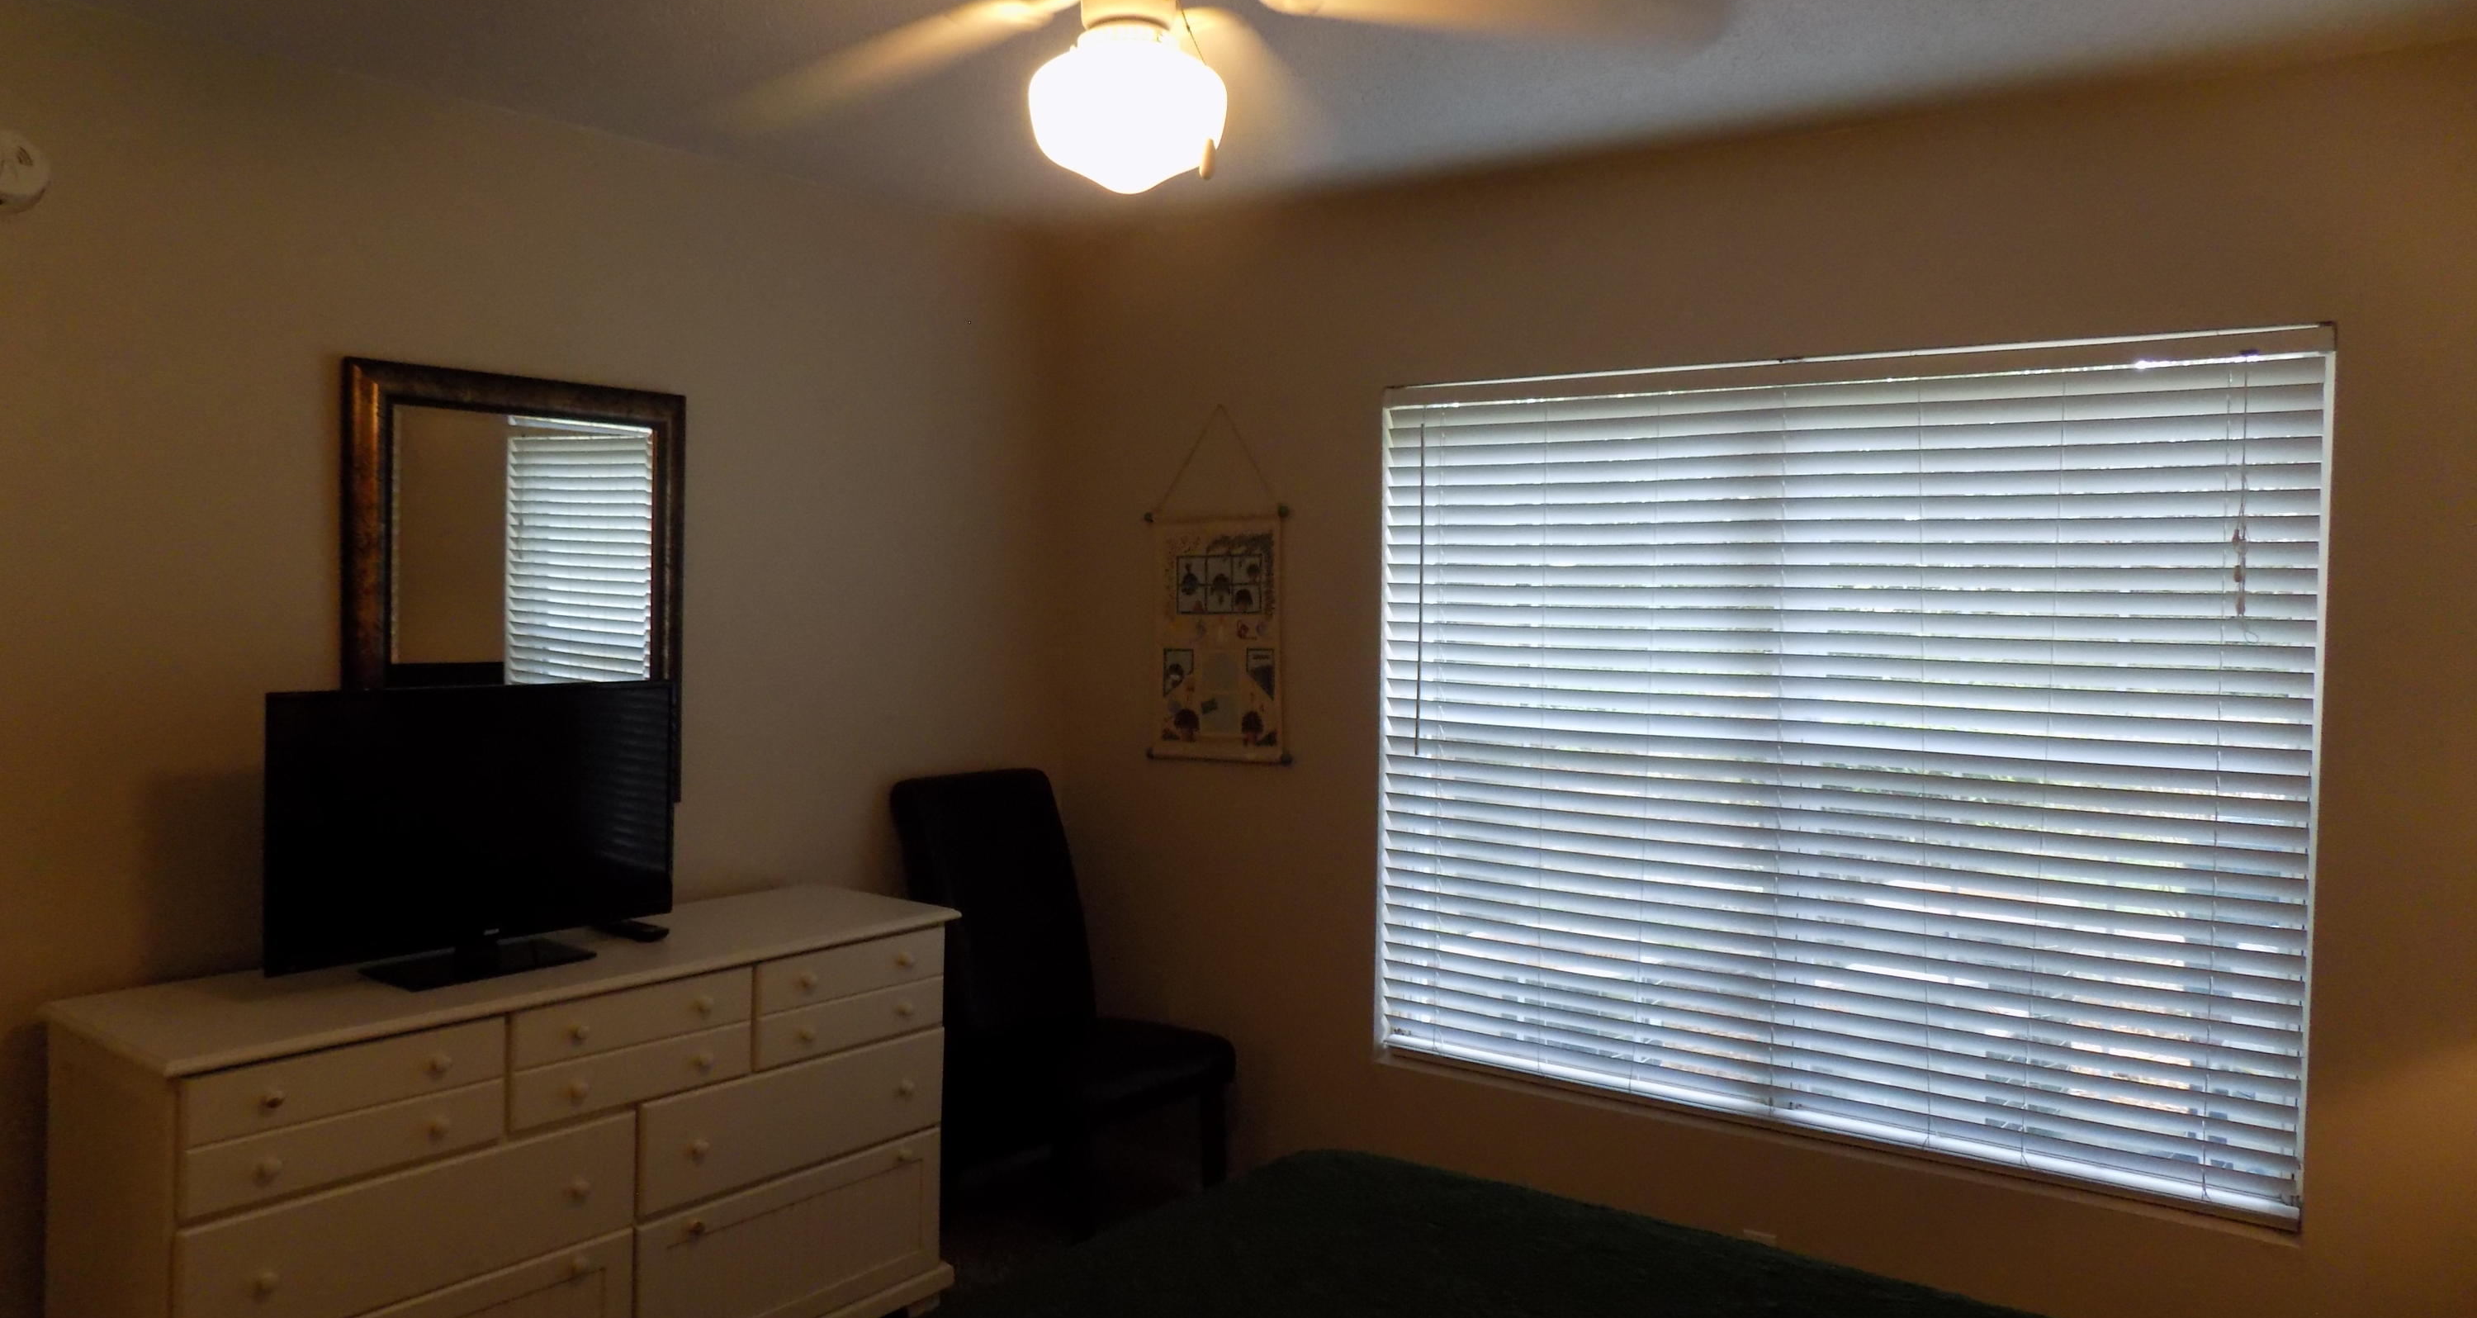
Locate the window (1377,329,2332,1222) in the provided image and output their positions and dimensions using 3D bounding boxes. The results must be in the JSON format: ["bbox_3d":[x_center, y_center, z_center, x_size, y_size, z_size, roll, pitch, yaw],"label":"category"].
[{"bbox_3d":[1.066,0.174,3.281,1.800,1.510,0.060,2,2,36],"label":"window"}]

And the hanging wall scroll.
[{"bbox_3d":[-0.057,-0.183,4.042,0.440,0.870,0.025,2,2,36],"label":"hanging wall scroll"}]

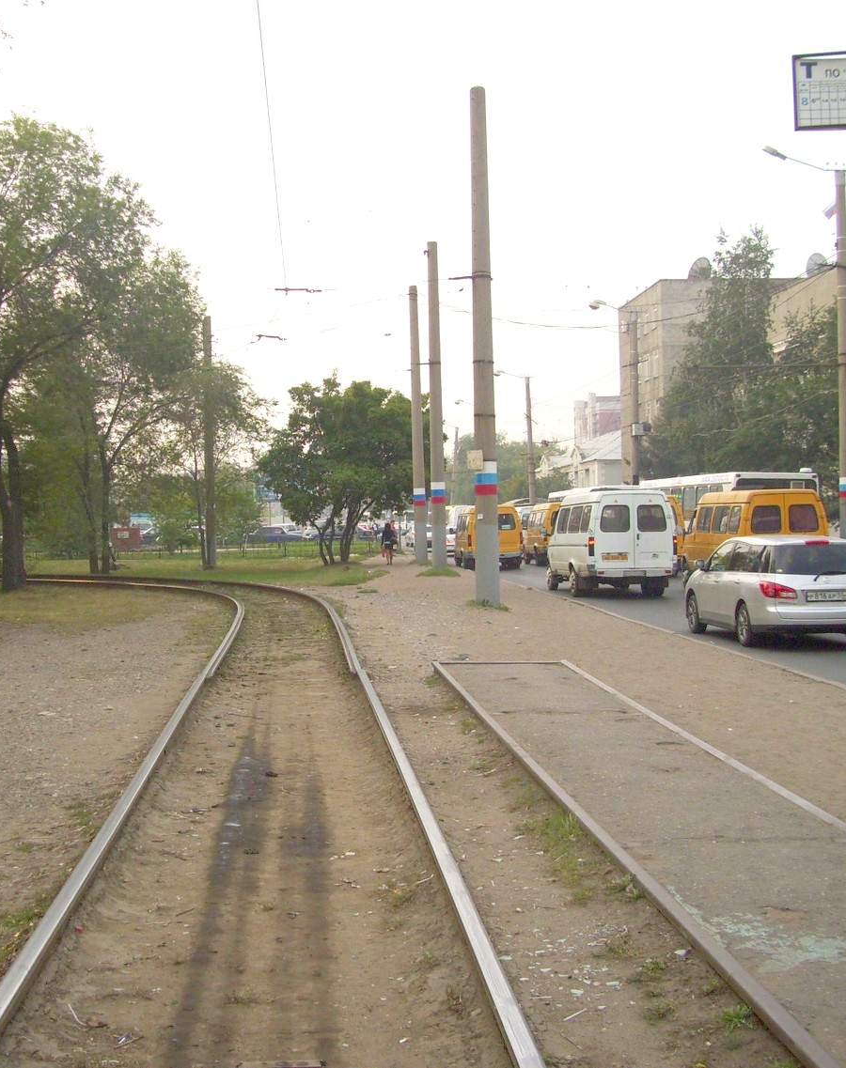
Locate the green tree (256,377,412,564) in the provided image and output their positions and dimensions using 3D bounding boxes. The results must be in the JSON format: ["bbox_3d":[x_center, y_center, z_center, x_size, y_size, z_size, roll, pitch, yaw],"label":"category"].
[{"bbox_3d":[-3.227,-2.558,55.473,6.900,7.457,6.500,-1,0,0],"label":"green tree"}]

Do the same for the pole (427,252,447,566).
[{"bbox_3d":[0.424,-3.751,40.966,0.430,9.559,0.430,-1,0,0],"label":"pole"}]

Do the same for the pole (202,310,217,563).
[{"bbox_3d":[-8.101,-3.483,52.965,0.420,9.582,0.420,-1,0,0],"label":"pole"}]

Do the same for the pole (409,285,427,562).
[{"bbox_3d":[-0.150,-3.843,48.965,0.420,9.675,0.420,-1,0,0],"label":"pole"}]

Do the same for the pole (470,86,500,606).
[{"bbox_3d":[1.101,-3.412,25.466,0.430,9.442,0.430,-1,0,0],"label":"pole"}]

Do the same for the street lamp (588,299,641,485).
[{"bbox_3d":[9.782,-5.517,71.500,2.700,13.000,0.900,-1,0,-4],"label":"street lamp"}]

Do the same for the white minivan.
[{"bbox_3d":[4.241,0.215,32.327,2.100,2.300,5.480,-1,0,-4],"label":"white minivan"}]

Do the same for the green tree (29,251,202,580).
[{"bbox_3d":[-11.147,-4.419,50.500,6.500,11.600,6.200,-1,0,0],"label":"green tree"}]

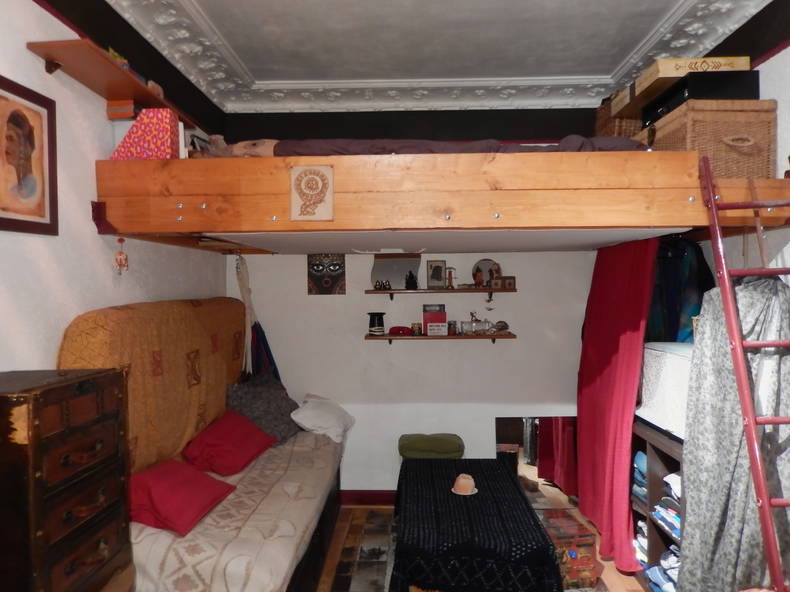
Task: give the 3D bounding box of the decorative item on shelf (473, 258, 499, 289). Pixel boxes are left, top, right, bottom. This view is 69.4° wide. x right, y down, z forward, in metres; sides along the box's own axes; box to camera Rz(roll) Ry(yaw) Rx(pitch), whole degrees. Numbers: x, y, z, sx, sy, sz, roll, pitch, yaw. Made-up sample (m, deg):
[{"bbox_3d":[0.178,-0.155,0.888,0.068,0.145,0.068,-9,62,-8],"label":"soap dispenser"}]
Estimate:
[{"bbox_3d":[0.606,-0.143,3.763,0.186,0.201,0.060,-1,1,1],"label":"decorative item on shelf"}]

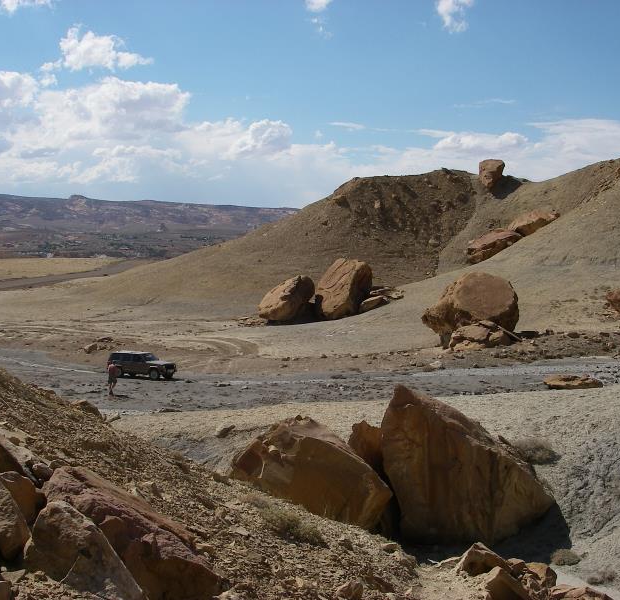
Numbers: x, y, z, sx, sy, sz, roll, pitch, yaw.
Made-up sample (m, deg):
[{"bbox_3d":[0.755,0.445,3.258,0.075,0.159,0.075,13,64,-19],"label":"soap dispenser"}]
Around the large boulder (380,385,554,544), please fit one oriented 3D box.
[{"bbox_3d":[4.099,4.308,23.000,4.200,3.750,2.700,1,5,9],"label":"large boulder"}]

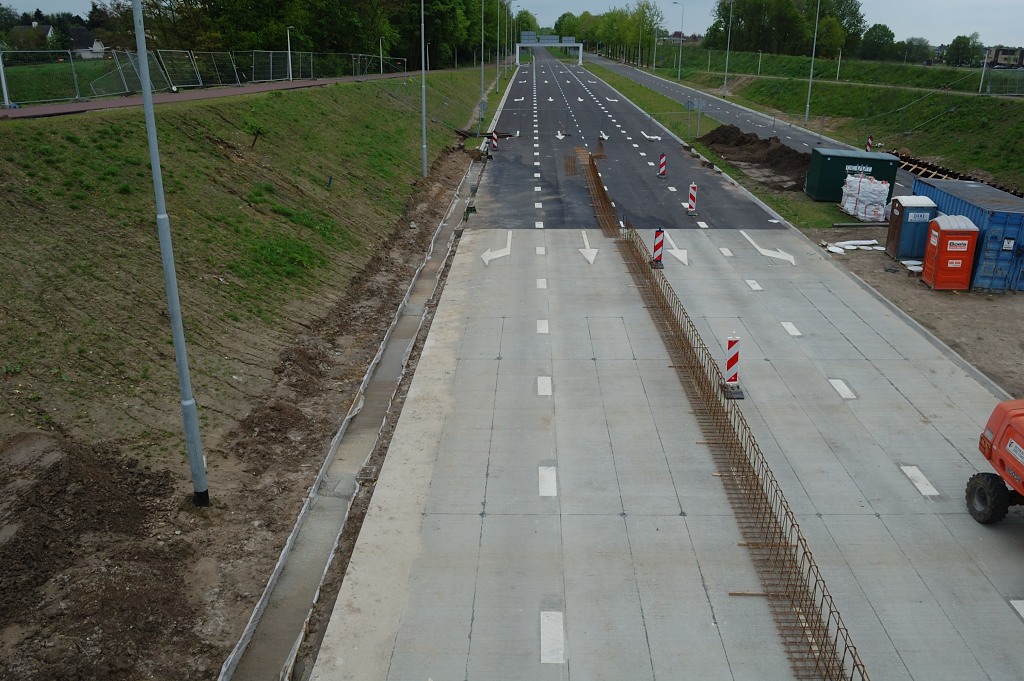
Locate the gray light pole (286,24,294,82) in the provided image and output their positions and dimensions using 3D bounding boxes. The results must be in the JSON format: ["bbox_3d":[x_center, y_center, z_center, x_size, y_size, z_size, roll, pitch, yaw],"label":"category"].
[{"bbox_3d":[-16.142,-20.943,56.000,0.550,3.950,0.250,1,20,1],"label":"gray light pole"}]

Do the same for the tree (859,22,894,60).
[{"bbox_3d":[80.747,-66.126,170.000,7.340,8.150,7.340,9,22,22],"label":"tree"}]

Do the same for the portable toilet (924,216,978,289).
[{"bbox_3d":[14.657,-2.943,25.663,1.200,2.300,1.150,3,20,7],"label":"portable toilet"}]

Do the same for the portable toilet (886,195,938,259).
[{"bbox_3d":[14.850,-4.195,28.489,1.200,2.300,1.150,2,20,5],"label":"portable toilet"}]

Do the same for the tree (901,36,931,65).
[{"bbox_3d":[108.056,-77.336,205.000,6.880,7.310,6.880,10,22,24],"label":"tree"}]

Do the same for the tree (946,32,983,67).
[{"bbox_3d":[112.034,-71.925,190.000,8.200,8.180,8.200,11,23,27],"label":"tree"}]

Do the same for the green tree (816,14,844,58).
[{"bbox_3d":[53.955,-51.414,130.000,4.360,7.190,4.360,8,21,20],"label":"green tree"}]

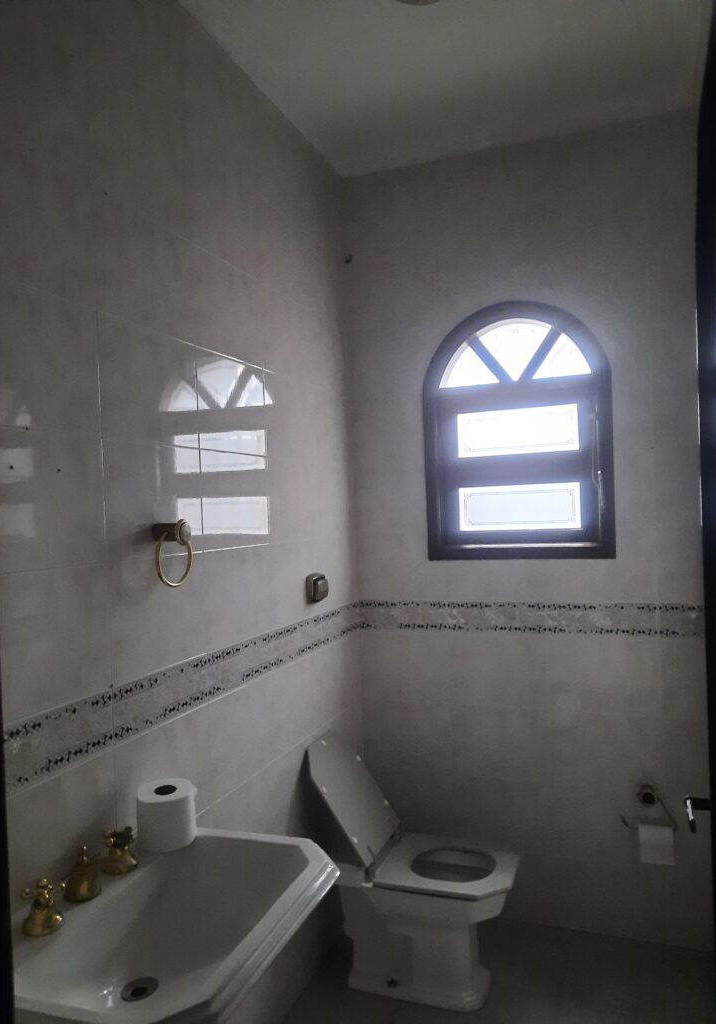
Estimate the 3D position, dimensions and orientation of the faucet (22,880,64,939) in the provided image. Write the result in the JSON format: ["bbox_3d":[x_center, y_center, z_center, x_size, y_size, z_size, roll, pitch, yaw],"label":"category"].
[{"bbox_3d":[-0.517,0.636,1.207,0.068,0.077,0.068,-2,0,21],"label":"faucet"}]

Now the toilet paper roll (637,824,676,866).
[{"bbox_3d":[0.965,1.069,2.395,0.106,0.111,0.080,-2,0,21],"label":"toilet paper roll"}]

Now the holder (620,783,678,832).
[{"bbox_3d":[0.945,0.965,2.403,0.168,0.141,0.080,-2,0,21],"label":"holder"}]

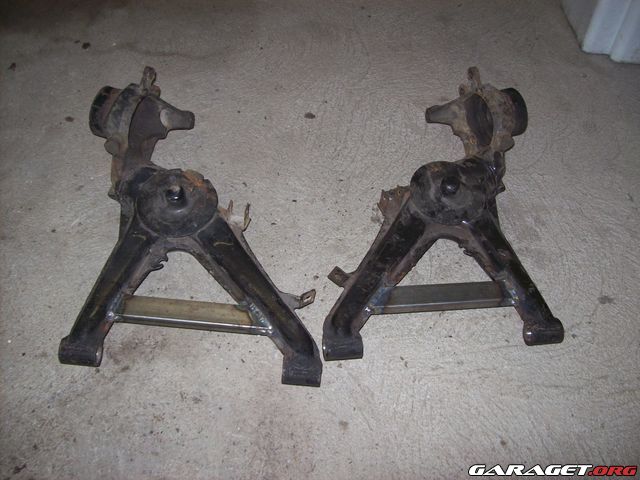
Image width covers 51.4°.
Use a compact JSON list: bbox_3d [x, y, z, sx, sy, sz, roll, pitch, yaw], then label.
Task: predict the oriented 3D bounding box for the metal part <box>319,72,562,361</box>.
[{"bbox_3d":[0.214,-0.095,1.230,0.446,0.157,0.627,-1,52,-4],"label":"metal part"}]

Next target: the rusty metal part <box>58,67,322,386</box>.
[{"bbox_3d":[-0.225,-0.076,1.191,0.465,0.157,0.642,3,52,-1],"label":"rusty metal part"}]

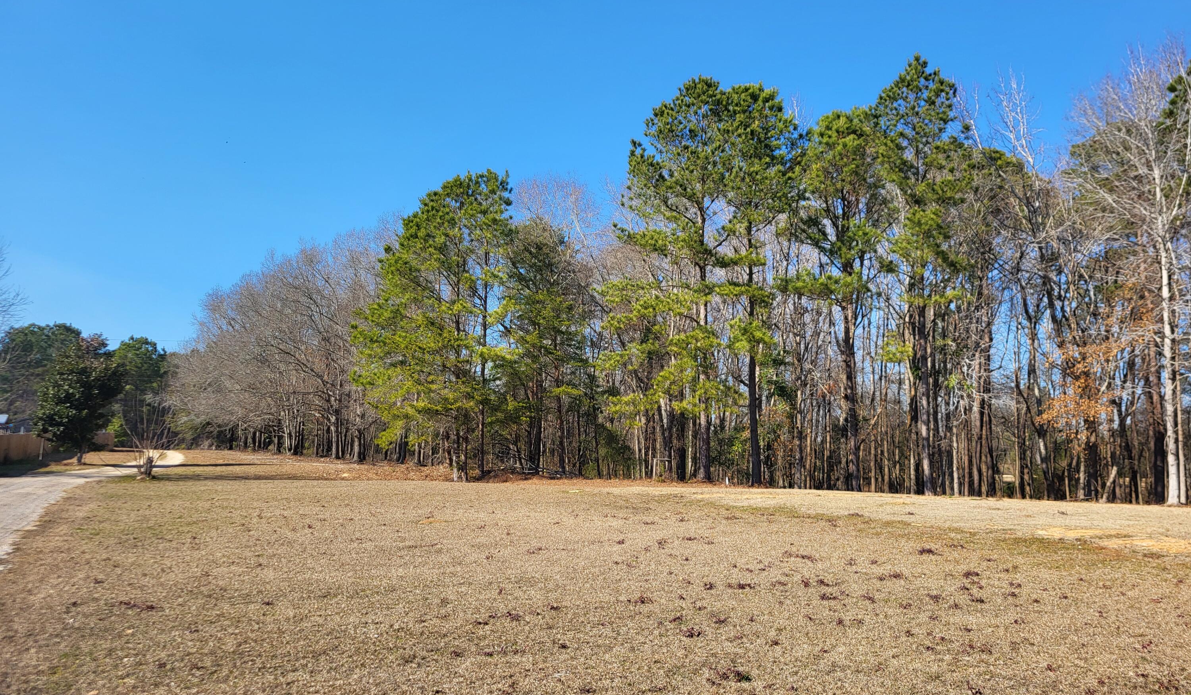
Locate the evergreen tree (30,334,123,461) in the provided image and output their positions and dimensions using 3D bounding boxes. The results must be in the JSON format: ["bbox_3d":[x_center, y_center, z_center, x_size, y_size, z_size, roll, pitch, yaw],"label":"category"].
[{"bbox_3d":[-29.651,2.940,51.316,5.340,7.250,5.180,0,-5,0],"label":"evergreen tree"}]

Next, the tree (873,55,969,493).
[{"bbox_3d":[11.688,-2.784,32.198,3.790,16.020,3.970,0,-5,0],"label":"tree"}]

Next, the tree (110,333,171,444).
[{"bbox_3d":[-51.191,4.882,100.542,6.480,12.440,6.480,0,-5,0],"label":"tree"}]

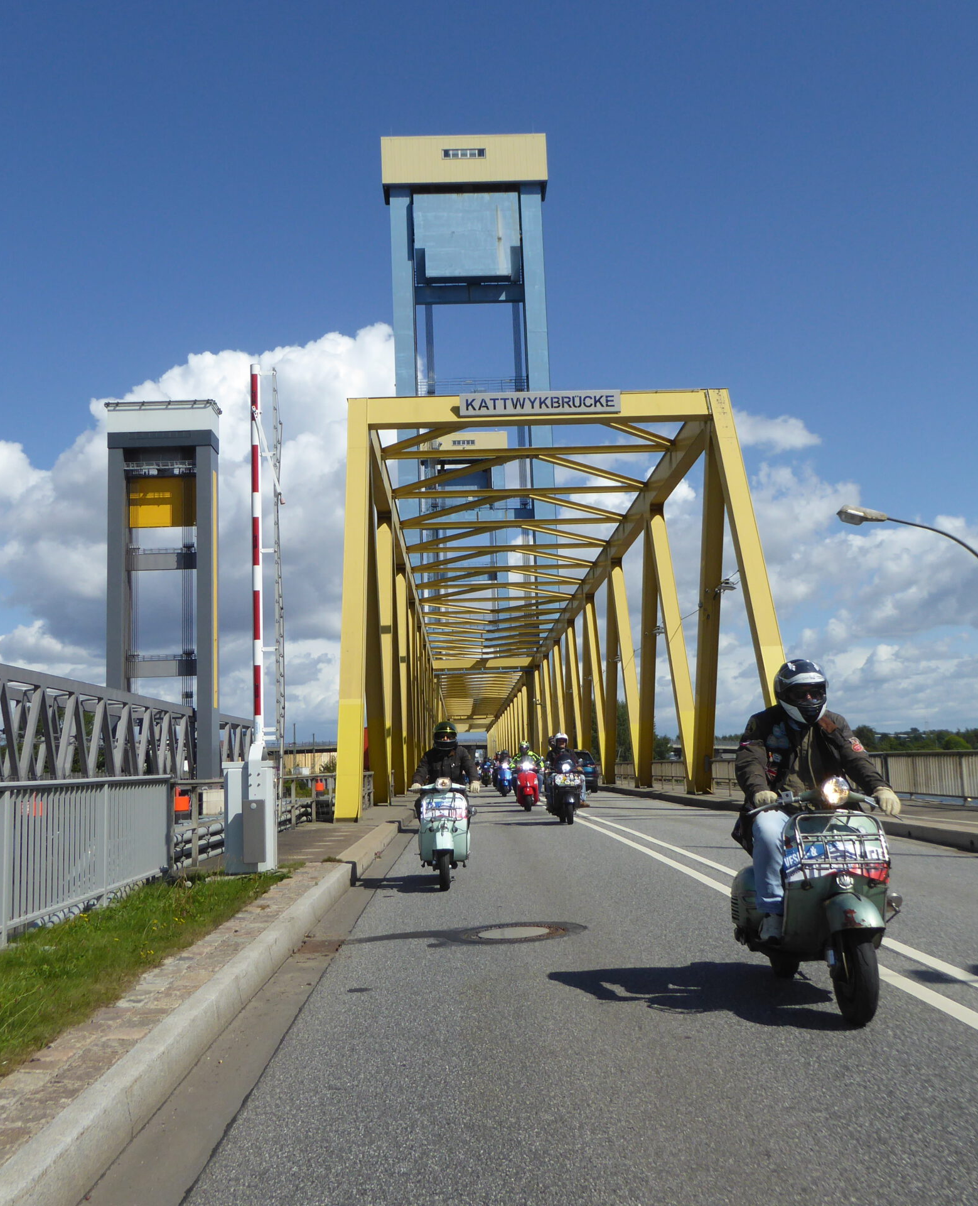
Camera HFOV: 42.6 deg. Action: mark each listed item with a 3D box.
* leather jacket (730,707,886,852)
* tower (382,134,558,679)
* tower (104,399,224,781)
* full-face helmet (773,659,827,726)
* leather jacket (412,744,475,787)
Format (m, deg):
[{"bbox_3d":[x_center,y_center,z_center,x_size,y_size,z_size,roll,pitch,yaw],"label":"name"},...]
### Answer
[{"bbox_3d":[1.649,0.918,6.522,0.700,0.710,0.580,-1,-7,-5],"label":"leather jacket"},{"bbox_3d":[-1.416,-12.589,111.813,14.800,58.765,5.400,-1,-7,-1],"label":"tower"},{"bbox_3d":[-62.008,-2.071,239.250,19.600,72.737,7.000,-1,-7,-1],"label":"tower"},{"bbox_3d":[1.628,0.464,6.526,0.270,0.320,0.330,-1,-7,-3],"label":"full-face helmet"},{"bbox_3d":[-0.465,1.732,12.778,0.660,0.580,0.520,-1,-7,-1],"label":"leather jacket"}]

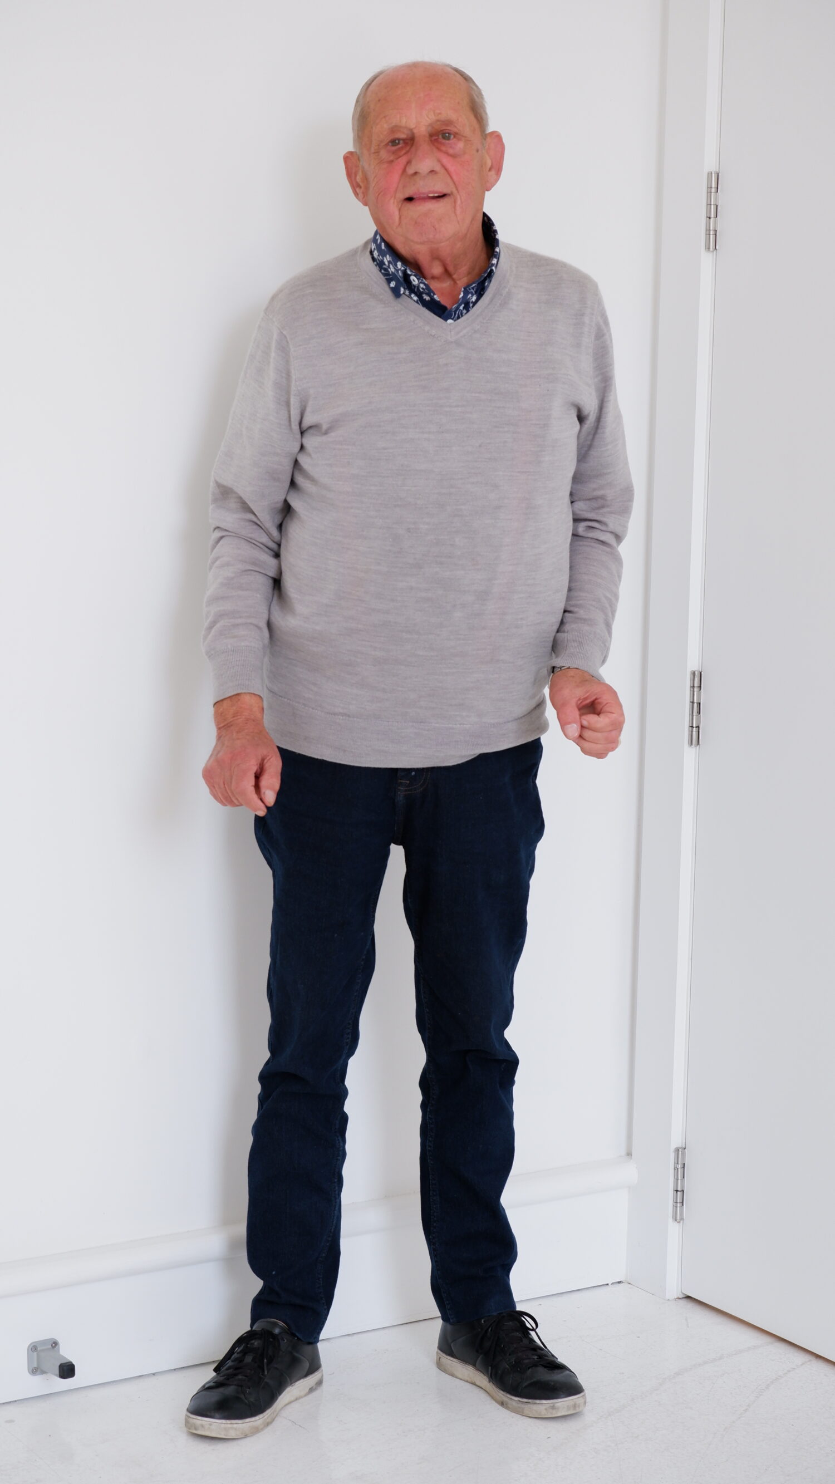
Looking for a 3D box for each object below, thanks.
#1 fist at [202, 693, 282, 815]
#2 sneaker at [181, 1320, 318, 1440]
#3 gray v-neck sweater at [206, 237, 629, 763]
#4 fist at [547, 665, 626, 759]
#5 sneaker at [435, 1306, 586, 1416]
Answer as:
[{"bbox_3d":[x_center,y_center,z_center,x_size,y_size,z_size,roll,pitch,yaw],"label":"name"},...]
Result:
[{"bbox_3d":[-0.216,0.012,3.627,0.095,0.140,0.100,0,8,-5],"label":"fist"},{"bbox_3d":[-0.205,0.811,3.849,0.102,0.112,0.270,6,9,30],"label":"sneaker"},{"bbox_3d":[-0.002,-0.306,3.704,0.520,0.630,0.310,0,8,-7],"label":"gray v-neck sweater"},{"bbox_3d":[0.205,-0.035,3.580,0.090,0.108,0.110,0,8,-10],"label":"fist"},{"bbox_3d":[0.118,0.805,3.936,0.102,0.112,0.270,-5,10,-38],"label":"sneaker"}]

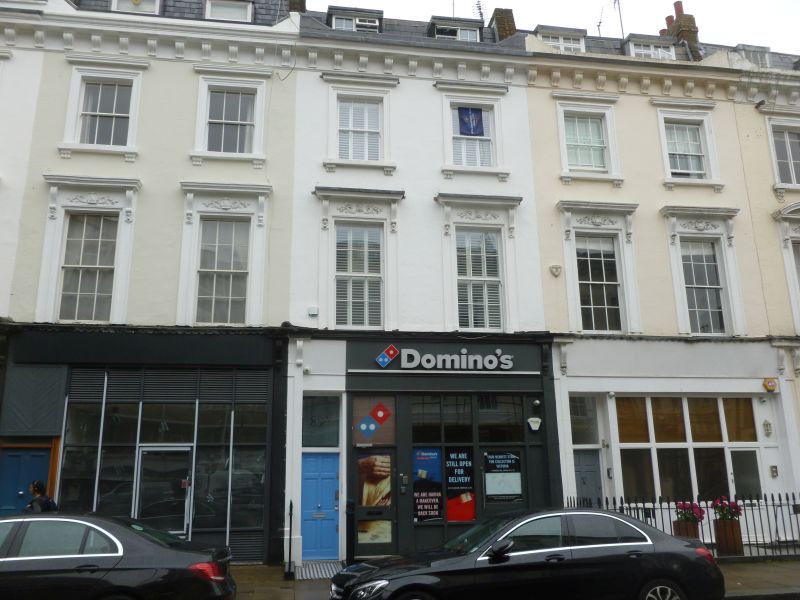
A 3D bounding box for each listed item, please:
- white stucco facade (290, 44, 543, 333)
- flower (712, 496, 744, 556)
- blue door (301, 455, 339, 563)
[{"bbox_3d":[0.433,-2.542,14.370,5.500,6.480,0.500,1,-14,-9],"label":"white stucco facade"},{"bbox_3d":[6.192,4.270,12.216,0.410,1.060,0.390,1,-14,-9],"label":"flower"},{"bbox_3d":[-1.558,4.039,12.715,0.740,1.990,0.070,1,-14,-9],"label":"blue door"}]

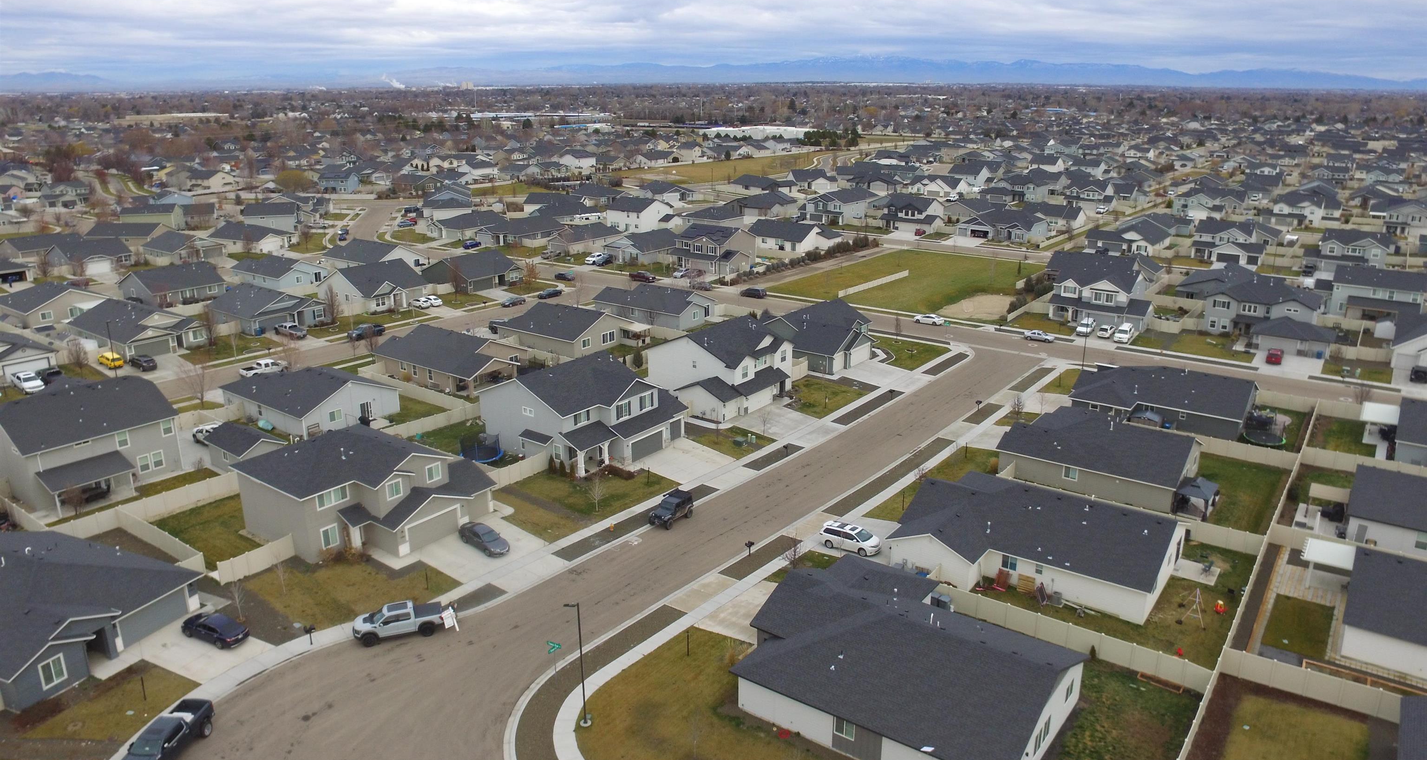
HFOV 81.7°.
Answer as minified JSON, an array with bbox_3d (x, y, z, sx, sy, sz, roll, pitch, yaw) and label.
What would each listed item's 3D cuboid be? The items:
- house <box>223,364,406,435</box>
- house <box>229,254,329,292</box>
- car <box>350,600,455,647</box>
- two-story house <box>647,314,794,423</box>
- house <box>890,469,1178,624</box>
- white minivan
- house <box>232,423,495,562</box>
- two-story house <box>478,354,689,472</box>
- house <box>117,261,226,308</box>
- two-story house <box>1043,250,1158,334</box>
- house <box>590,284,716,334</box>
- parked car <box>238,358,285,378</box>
[{"bbox_3d":[-48.350,1.230,98.390,18.370,5.520,12.690,13,23,31],"label":"house"},{"bbox_3d":[-85.050,-21.790,162.730,16.850,5.590,11.800,13,23,32],"label":"house"},{"bbox_3d":[-21.660,16.570,57.100,5.900,2.000,2.190,-7,21,-18],"label":"car"},{"bbox_3d":[0.320,-2.220,104.170,15.480,8.140,16.680,14,24,35],"label":"two-story house"},{"bbox_3d":[26.330,12.270,67.190,19.600,5.500,15.800,12,23,31],"label":"house"},{"bbox_3d":[11.560,13.330,69.720,5.100,1.800,1.980,10,22,25],"label":"white minivan"},{"bbox_3d":[-30.770,8.850,73.380,17.070,8.020,15.020,13,23,32],"label":"house"},{"bbox_3d":[-14.250,2.330,91.200,17.390,8.340,15.580,14,24,35],"label":"two-story house"},{"bbox_3d":[-98.830,-17.700,150.700,15.500,5.800,13.420,13,23,31],"label":"house"},{"bbox_3d":[66.920,-15.540,141.200,16.750,8.930,17.860,13,23,32],"label":"two-story house"},{"bbox_3d":[-9.470,-13.230,139.860,19.200,5.480,12.490,14,24,33],"label":"house"},{"bbox_3d":[-60.770,-1.500,111.260,2.000,1.950,5.750,15,24,35],"label":"parked car"}]

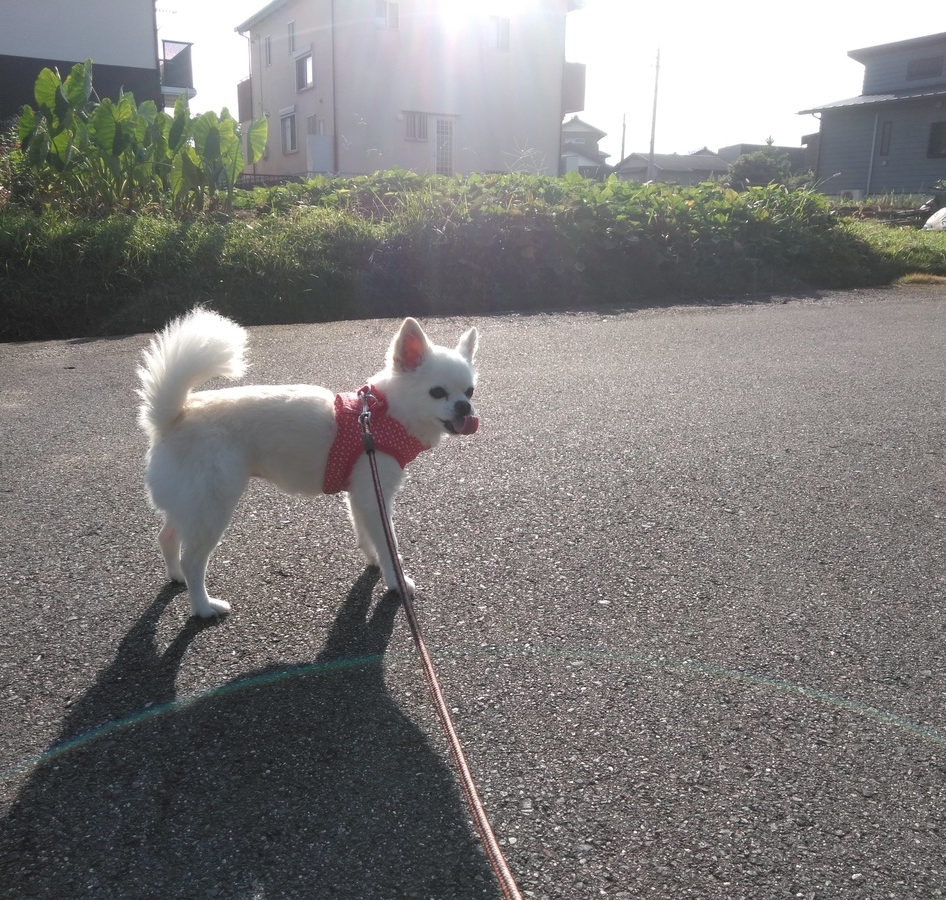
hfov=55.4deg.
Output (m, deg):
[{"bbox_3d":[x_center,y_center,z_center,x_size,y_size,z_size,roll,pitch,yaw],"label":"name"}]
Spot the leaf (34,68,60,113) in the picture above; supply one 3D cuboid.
[{"bbox_3d":[-2.697,-2.273,5.700,0.170,0.270,0.120,1,14,0],"label":"leaf"}]

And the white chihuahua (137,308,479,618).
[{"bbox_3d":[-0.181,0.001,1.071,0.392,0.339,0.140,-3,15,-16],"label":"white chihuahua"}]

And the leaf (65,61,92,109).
[{"bbox_3d":[-2.495,-2.312,5.700,0.170,0.290,0.130,1,14,0],"label":"leaf"}]

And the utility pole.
[{"bbox_3d":[13.133,-23.437,65.331,0.340,10.500,0.340,1,14,0],"label":"utility pole"}]

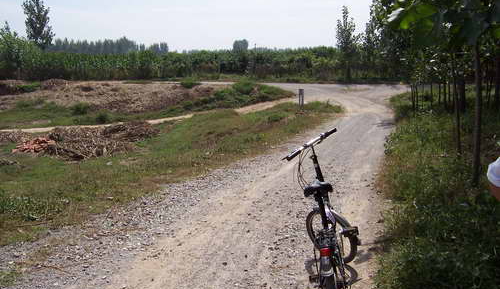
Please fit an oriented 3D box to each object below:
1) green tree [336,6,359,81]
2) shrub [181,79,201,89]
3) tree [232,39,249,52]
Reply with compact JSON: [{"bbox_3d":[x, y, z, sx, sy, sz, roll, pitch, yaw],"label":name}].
[{"bbox_3d":[7.110,-7.422,35.246,1.701,5.514,1.701,0,10,0],"label":"green tree"},{"bbox_3d":[-3.280,-3.308,26.327,1.105,0.525,0.939,0,10,0],"label":"shrub"},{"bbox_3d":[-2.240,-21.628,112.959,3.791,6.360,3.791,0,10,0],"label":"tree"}]

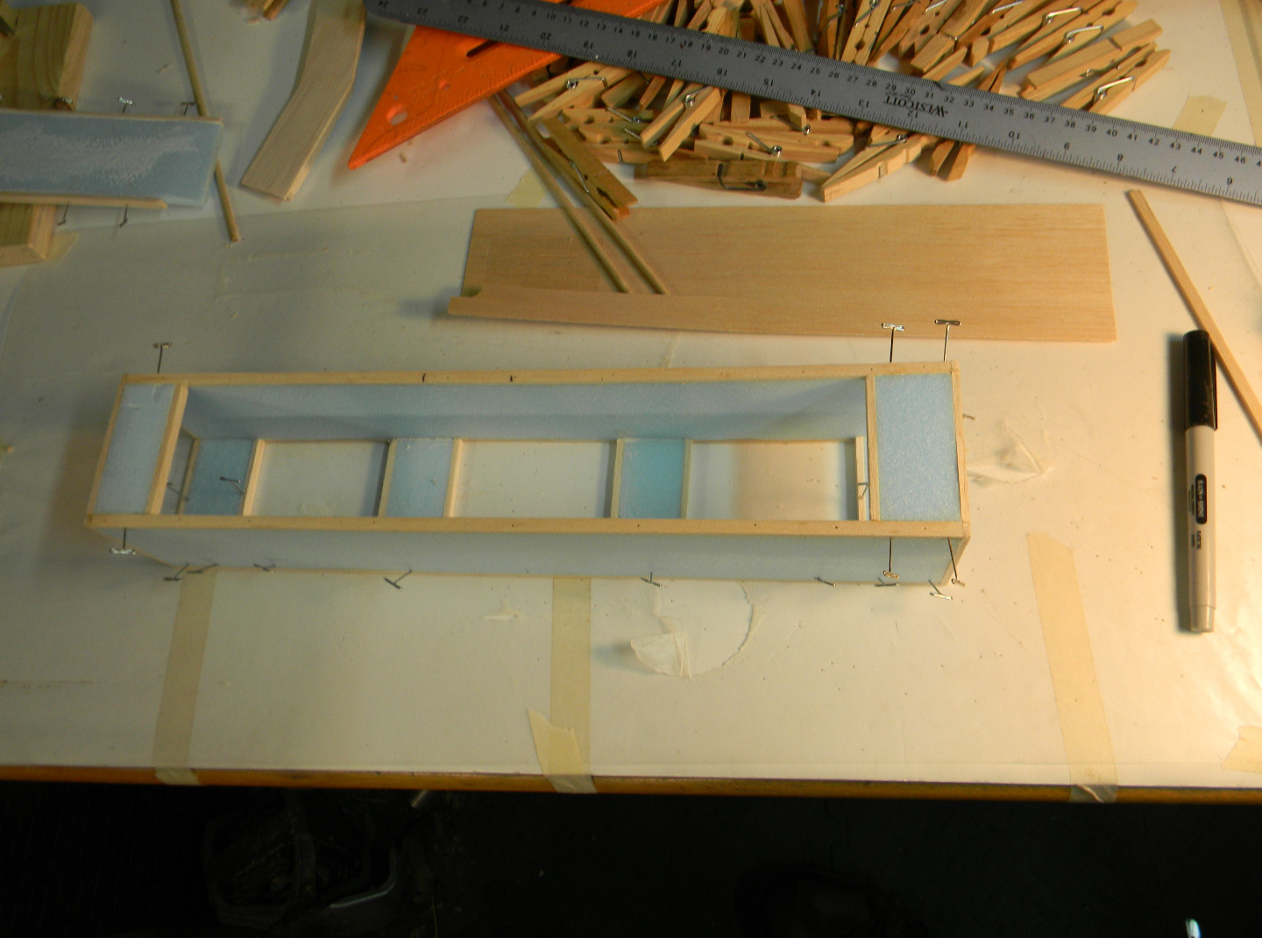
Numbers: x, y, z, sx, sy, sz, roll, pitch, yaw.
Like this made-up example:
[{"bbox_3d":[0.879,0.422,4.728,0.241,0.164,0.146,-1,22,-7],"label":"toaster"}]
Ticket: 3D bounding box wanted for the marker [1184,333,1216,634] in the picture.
[{"bbox_3d":[0.249,0.002,0.445,0.013,0.012,0.139,6,70,11],"label":"marker"}]

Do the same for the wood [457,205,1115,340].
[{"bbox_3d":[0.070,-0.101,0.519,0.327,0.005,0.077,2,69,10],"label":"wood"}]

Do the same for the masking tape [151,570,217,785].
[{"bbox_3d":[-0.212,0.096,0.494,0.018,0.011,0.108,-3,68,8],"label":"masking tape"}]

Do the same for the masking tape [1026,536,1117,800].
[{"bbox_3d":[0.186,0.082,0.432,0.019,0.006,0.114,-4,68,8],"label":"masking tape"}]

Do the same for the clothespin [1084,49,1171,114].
[{"bbox_3d":[0.245,-0.193,0.524,0.072,0.011,0.019,-38,68,-7],"label":"clothespin"}]

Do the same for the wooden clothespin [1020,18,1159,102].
[{"bbox_3d":[0.236,-0.210,0.525,0.073,0.015,0.011,-25,67,-1],"label":"wooden clothespin"}]

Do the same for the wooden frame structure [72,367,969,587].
[{"bbox_3d":[-0.048,0.004,0.462,0.374,0.070,0.075,0,69,10],"label":"wooden frame structure"}]

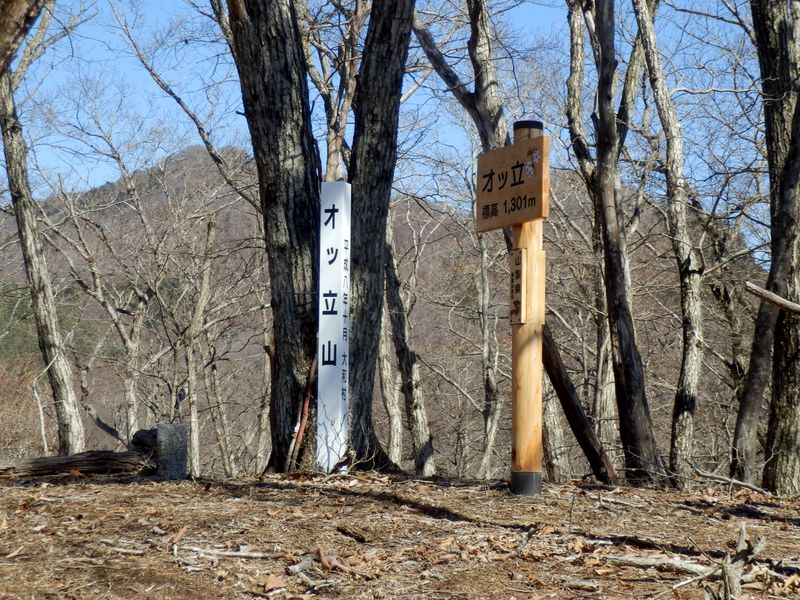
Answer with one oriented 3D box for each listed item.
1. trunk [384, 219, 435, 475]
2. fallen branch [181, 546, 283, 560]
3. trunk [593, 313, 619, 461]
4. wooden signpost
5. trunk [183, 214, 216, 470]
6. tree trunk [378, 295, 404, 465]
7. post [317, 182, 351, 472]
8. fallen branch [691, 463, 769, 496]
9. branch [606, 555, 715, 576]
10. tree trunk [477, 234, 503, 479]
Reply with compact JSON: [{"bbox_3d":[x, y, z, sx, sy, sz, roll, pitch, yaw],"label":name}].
[{"bbox_3d":[0.052,0.284,12.600,0.149,1.600,0.124,-7,-4,0],"label":"trunk"},{"bbox_3d":[-0.690,1.031,8.300,0.477,0.029,0.041,1,-4,25],"label":"fallen branch"},{"bbox_3d":[1.394,0.586,13.800,0.149,1.004,0.129,0,-4,0],"label":"trunk"},{"bbox_3d":[0.604,0.035,9.888,0.195,1.821,0.585,3,-5,-32],"label":"wooden signpost"},{"bbox_3d":[-1.239,0.284,12.600,0.167,1.613,0.099,0,-4,0],"label":"trunk"},{"bbox_3d":[-0.055,0.514,13.200,0.117,1.105,0.097,-3,-4,0],"label":"tree trunk"},{"bbox_3d":[-0.336,0.146,10.400,0.118,1.488,0.118,-1,-5,20],"label":"post"},{"bbox_3d":[1.637,0.890,10.100,0.027,0.027,0.532,4,10,-40],"label":"fallen branch"},{"bbox_3d":[1.015,1.044,8.000,0.493,0.035,0.039,2,-2,38],"label":"branch"},{"bbox_3d":[0.578,0.363,13.200,0.143,1.585,0.097,0,-4,0],"label":"tree trunk"}]

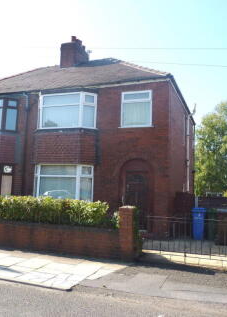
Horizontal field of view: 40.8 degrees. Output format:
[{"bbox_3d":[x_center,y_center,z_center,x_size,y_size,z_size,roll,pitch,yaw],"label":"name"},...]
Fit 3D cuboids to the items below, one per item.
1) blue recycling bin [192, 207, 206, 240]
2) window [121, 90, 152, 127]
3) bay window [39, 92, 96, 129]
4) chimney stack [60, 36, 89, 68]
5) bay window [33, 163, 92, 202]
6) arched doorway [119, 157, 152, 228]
[{"bbox_3d":[2.897,2.166,10.306,0.490,1.070,0.550,0,-6,21],"label":"blue recycling bin"},{"bbox_3d":[0.803,-1.777,10.958,1.158,1.332,0.140,0,-6,21],"label":"window"},{"bbox_3d":[-1.923,-1.794,11.769,2.542,1.343,0.541,0,-6,21],"label":"bay window"},{"bbox_3d":[-2.042,-5.487,16.498,0.881,1.671,1.661,0,-6,21],"label":"chimney stack"},{"bbox_3d":[-2.018,0.984,11.490,2.542,1.497,0.541,0,-6,21],"label":"bay window"},{"bbox_3d":[0.823,1.280,10.775,1.199,2.506,0.400,0,-6,21],"label":"arched doorway"}]

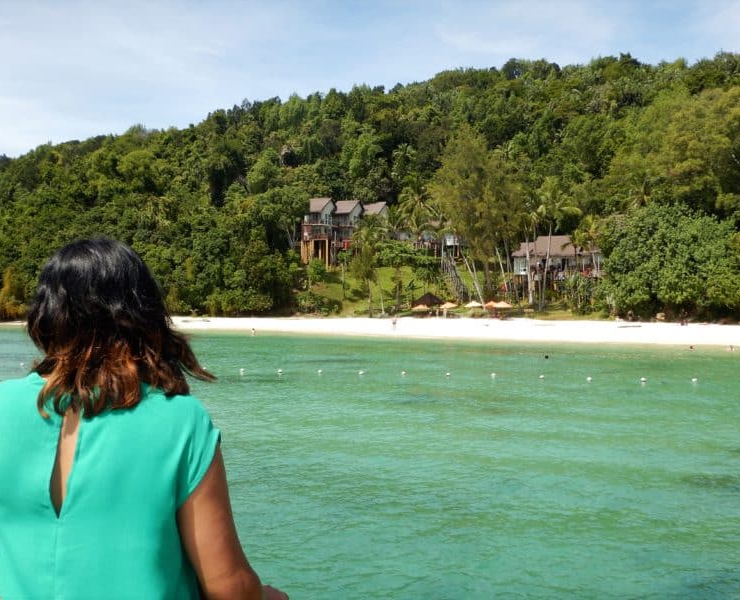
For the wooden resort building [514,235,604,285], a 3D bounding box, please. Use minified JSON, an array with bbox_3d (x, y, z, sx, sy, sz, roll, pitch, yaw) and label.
[{"bbox_3d":[26.390,-5.660,121.000,13.000,7.200,8.500,0,-1,12],"label":"wooden resort building"}]

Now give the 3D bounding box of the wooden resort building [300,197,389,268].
[{"bbox_3d":[-4.590,-12.160,154.000,13.500,13.000,9.500,0,-1,27],"label":"wooden resort building"}]

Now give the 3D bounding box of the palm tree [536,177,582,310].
[{"bbox_3d":[25.260,-7.530,114.000,6.100,17.800,6.000,0,-1,0],"label":"palm tree"}]

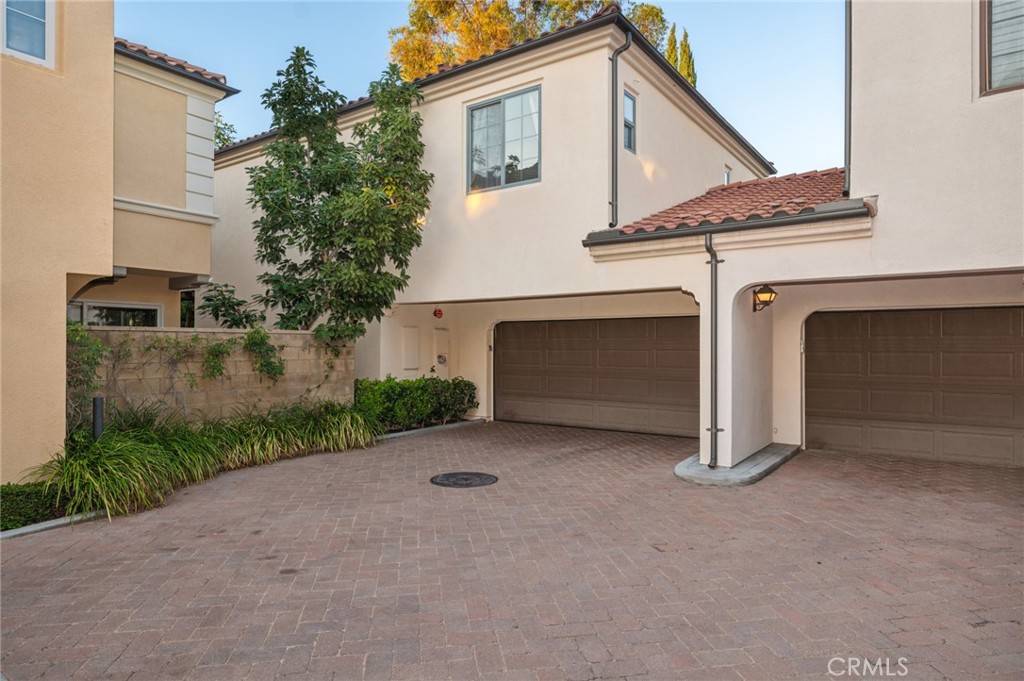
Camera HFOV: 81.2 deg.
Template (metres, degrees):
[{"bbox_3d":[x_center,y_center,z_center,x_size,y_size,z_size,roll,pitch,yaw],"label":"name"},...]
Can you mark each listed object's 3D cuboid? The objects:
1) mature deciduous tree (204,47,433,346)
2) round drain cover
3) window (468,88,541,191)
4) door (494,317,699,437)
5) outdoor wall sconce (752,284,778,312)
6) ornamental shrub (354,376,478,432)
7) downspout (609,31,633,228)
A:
[{"bbox_3d":[-3.429,-1.750,10.494,3.400,7.050,2.900,0,0,35],"label":"mature deciduous tree"},{"bbox_3d":[-0.600,1.775,7.540,0.855,0.040,0.855,0,0,0],"label":"round drain cover"},{"bbox_3d":[-0.152,-3.300,9.957,1.530,1.540,0.100,0,0,35],"label":"window"},{"bbox_3d":[1.615,0.670,11.660,4.870,2.150,0.080,0,0,35],"label":"door"},{"bbox_3d":[3.666,-0.610,8.648,0.280,0.400,0.235,0,0,35],"label":"outdoor wall sconce"},{"bbox_3d":[-1.944,1.250,12.078,0.950,0.950,3.000,0,0,35],"label":"ornamental shrub"},{"bbox_3d":[1.589,-3.070,8.717,0.300,2.880,0.170,0,0,35],"label":"downspout"}]

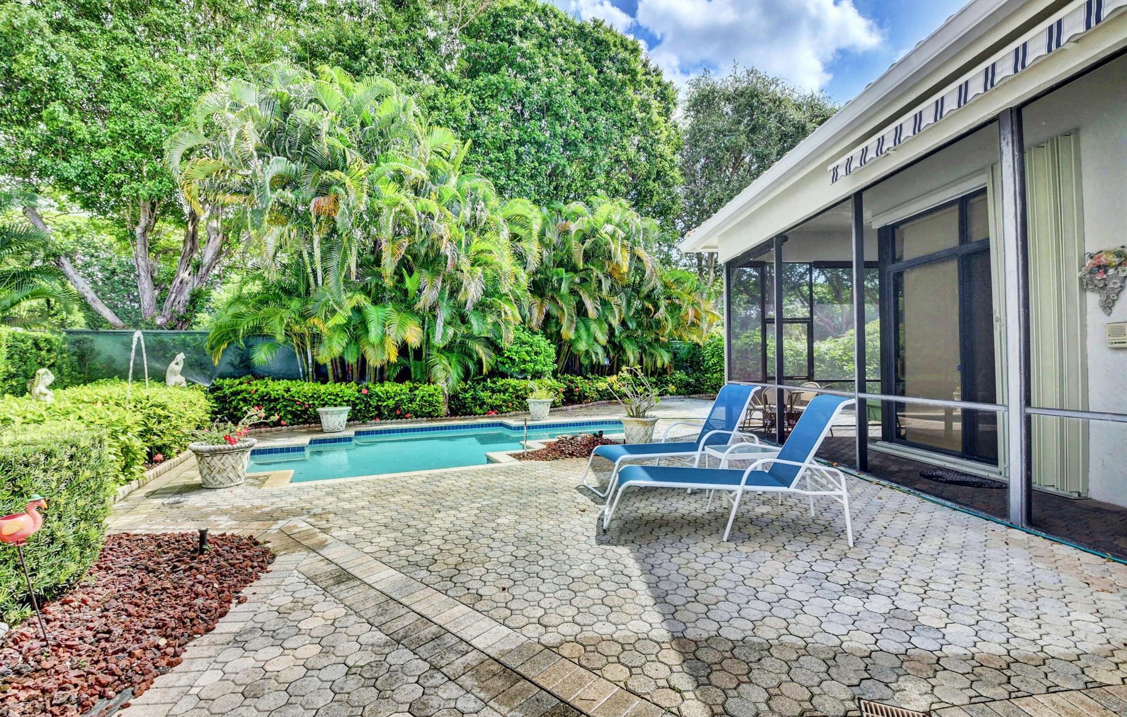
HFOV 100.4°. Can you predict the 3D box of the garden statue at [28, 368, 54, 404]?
[{"bbox_3d":[-7.795,0.495,7.000,0.290,0.680,0.250,0,-1,-27],"label":"garden statue"}]

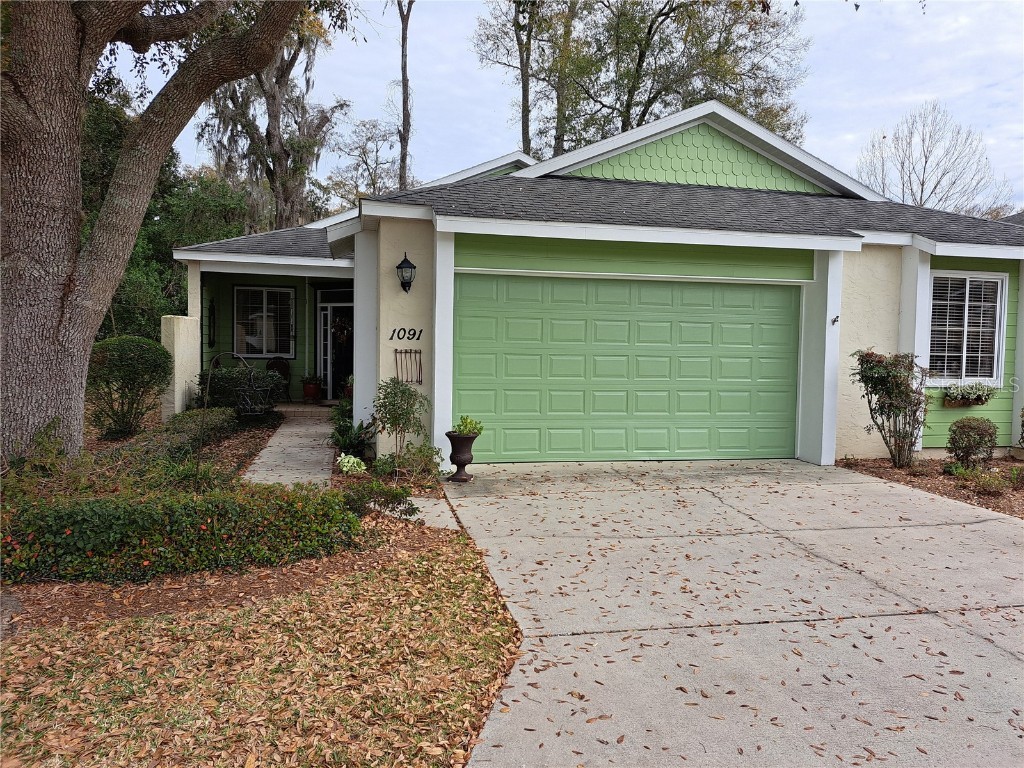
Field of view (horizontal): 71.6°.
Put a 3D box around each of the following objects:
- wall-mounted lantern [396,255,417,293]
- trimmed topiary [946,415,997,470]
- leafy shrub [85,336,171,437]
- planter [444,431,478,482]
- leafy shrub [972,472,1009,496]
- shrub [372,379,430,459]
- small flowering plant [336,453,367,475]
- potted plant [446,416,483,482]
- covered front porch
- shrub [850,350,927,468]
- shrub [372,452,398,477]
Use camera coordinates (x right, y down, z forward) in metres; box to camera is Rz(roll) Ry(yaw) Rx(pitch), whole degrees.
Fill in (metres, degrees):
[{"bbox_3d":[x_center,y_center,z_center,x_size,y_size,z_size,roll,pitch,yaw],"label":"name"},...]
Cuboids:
[{"bbox_3d":[-1.241,-1.299,8.350,0.235,0.485,0.260,0,2,-11],"label":"wall-mounted lantern"},{"bbox_3d":[6.330,0.782,9.743,0.600,0.648,0.560,0,3,-11],"label":"trimmed topiary"},{"bbox_3d":[-5.371,0.043,9.912,1.160,1.320,1.150,0,2,-11],"label":"leafy shrub"},{"bbox_3d":[-0.554,0.797,7.838,0.360,0.540,0.360,0,2,-11],"label":"planter"},{"bbox_3d":[5.192,1.050,7.698,0.350,0.210,0.340,0,2,-11],"label":"leafy shrub"},{"bbox_3d":[-1.241,0.486,7.843,0.580,1.050,0.550,0,2,-11],"label":"shrub"},{"bbox_3d":[-1.828,0.898,8.113,0.323,0.220,0.320,0,3,-11],"label":"small flowering plant"},{"bbox_3d":[-0.534,0.717,7.997,0.431,0.739,0.400,0,3,-11],"label":"potted plant"},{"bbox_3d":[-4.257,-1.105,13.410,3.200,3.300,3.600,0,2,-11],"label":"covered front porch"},{"bbox_3d":[5.104,0.317,9.560,0.920,1.533,0.750,0,3,-11],"label":"shrub"},{"bbox_3d":[-1.448,0.916,8.070,0.300,0.250,0.280,0,2,-11],"label":"shrub"}]

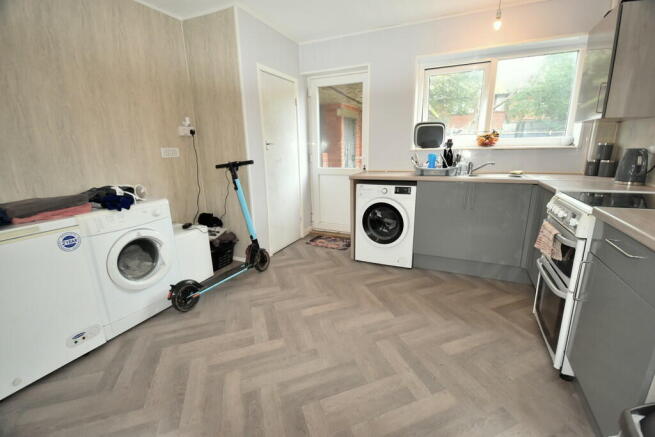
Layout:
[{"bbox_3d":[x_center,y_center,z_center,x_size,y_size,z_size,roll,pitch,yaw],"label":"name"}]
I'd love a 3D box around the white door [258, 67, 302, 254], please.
[{"bbox_3d":[-0.544,-0.621,3.327,0.050,2.010,0.735,6,16,24],"label":"white door"}]

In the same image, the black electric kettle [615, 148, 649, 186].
[{"bbox_3d":[2.125,-0.357,1.888,0.155,0.243,0.195,-3,14,-7],"label":"black electric kettle"}]

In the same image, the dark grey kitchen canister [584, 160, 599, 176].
[{"bbox_3d":[2.406,-0.451,2.461,0.095,0.138,0.095,6,16,25],"label":"dark grey kitchen canister"}]

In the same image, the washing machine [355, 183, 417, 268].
[{"bbox_3d":[0.701,0.019,3.037,0.605,0.845,0.550,6,16,26],"label":"washing machine"}]

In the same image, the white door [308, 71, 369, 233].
[{"bbox_3d":[0.138,-0.791,3.642,0.790,2.060,0.070,6,16,26],"label":"white door"}]

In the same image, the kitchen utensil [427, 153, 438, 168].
[{"bbox_3d":[1.108,-0.598,2.881,0.095,0.165,0.090,6,16,24],"label":"kitchen utensil"}]

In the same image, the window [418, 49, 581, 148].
[{"bbox_3d":[1.656,-1.168,2.817,1.420,0.860,0.100,6,16,26],"label":"window"}]

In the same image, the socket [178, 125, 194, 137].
[{"bbox_3d":[-1.419,-0.875,2.756,0.040,0.092,0.165,6,16,24],"label":"socket"}]

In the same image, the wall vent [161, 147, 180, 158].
[{"bbox_3d":[-1.515,-0.637,2.647,0.020,0.093,0.190,6,16,25],"label":"wall vent"}]

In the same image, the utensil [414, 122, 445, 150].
[{"bbox_3d":[1.159,-0.944,3.104,0.325,0.285,0.130,6,16,24],"label":"utensil"}]

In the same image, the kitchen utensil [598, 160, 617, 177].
[{"bbox_3d":[2.563,-0.448,2.485,0.108,0.143,0.108,6,16,24],"label":"kitchen utensil"}]

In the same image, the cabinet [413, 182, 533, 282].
[{"bbox_3d":[1.394,0.069,2.767,0.910,0.873,0.580,6,16,24],"label":"cabinet"}]

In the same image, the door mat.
[{"bbox_3d":[0.072,0.315,3.622,0.640,0.012,0.390,6,16,26],"label":"door mat"}]

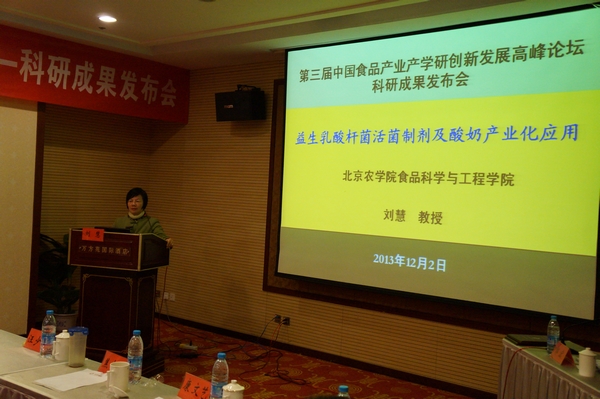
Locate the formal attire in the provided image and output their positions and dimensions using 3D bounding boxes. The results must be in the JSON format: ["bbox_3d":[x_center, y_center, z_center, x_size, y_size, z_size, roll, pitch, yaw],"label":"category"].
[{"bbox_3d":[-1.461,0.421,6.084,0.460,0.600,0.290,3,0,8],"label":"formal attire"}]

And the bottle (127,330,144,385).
[{"bbox_3d":[-0.705,0.678,2.869,0.065,0.222,0.065,3,0,0],"label":"bottle"}]

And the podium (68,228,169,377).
[{"bbox_3d":[-1.537,0.872,5.641,0.650,1.220,0.510,3,1,16],"label":"podium"}]

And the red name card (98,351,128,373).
[{"bbox_3d":[-0.809,0.738,2.957,0.080,0.090,0.190,2,1,-45],"label":"red name card"}]

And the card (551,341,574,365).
[{"bbox_3d":[1.438,0.837,3.625,0.078,0.090,0.185,3,0,4],"label":"card"}]

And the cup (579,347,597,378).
[{"bbox_3d":[1.454,0.817,3.354,0.090,0.137,0.095,3,0,0],"label":"cup"}]

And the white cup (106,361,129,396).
[{"bbox_3d":[-0.752,0.734,2.738,0.100,0.108,0.080,2,1,-45],"label":"white cup"}]

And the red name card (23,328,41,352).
[{"bbox_3d":[-1.304,0.712,3.362,0.190,0.090,0.080,3,1,39],"label":"red name card"}]

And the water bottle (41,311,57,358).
[{"bbox_3d":[-1.212,0.651,3.221,0.065,0.222,0.065,3,0,0],"label":"water bottle"}]

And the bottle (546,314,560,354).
[{"bbox_3d":[1.445,0.771,3.798,0.065,0.220,0.065,3,0,0],"label":"bottle"}]

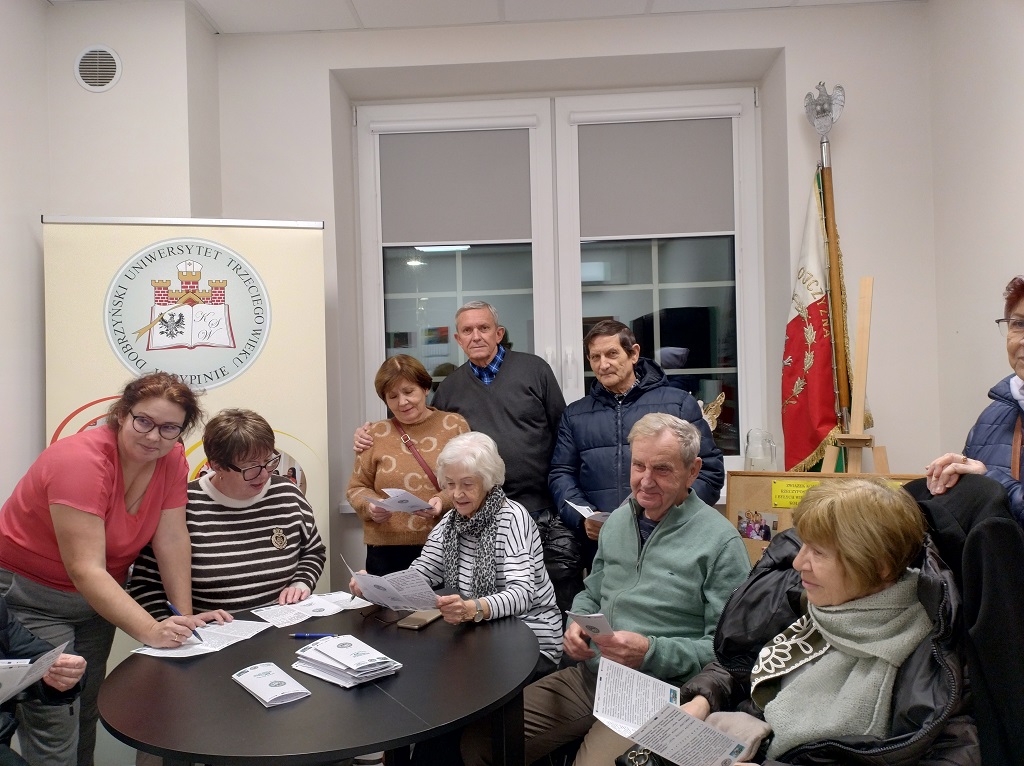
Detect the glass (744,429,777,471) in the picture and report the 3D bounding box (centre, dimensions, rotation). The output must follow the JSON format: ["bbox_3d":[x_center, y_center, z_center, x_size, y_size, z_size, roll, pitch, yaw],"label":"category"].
[{"bbox_3d":[1.041,0.316,3.100,0.135,0.240,0.115,-2,0,-6],"label":"glass"}]

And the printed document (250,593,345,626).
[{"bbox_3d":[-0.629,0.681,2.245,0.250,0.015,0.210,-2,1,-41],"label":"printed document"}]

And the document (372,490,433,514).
[{"bbox_3d":[-0.353,0.379,2.360,0.190,0.060,0.210,-26,-24,19],"label":"document"}]

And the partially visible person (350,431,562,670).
[{"bbox_3d":[-0.130,0.795,2.280,0.530,1.280,0.660,-1,1,38],"label":"partially visible person"}]

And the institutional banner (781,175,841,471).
[{"bbox_3d":[1.134,-0.211,2.760,0.250,1.160,0.160,-3,-4,17],"label":"institutional banner"}]

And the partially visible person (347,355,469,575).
[{"bbox_3d":[-0.346,0.656,2.470,0.430,1.500,0.380,-2,0,-5],"label":"partially visible person"}]

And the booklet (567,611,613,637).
[{"bbox_3d":[0.197,0.587,1.760,0.100,0.012,0.200,0,-39,17],"label":"booklet"}]

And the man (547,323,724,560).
[{"bbox_3d":[0.447,0.592,2.570,0.580,1.640,0.420,-1,1,20],"label":"man"}]

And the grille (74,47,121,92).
[{"bbox_3d":[-1.585,-1.201,2.828,0.183,0.183,0.020,-1,0,3],"label":"grille"}]

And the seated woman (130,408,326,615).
[{"bbox_3d":[-0.810,0.748,2.160,0.560,1.344,0.700,-2,0,-21],"label":"seated woman"}]

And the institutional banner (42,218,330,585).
[{"bbox_3d":[-1.210,0.412,2.765,0.995,2.030,0.080,-2,0,-10],"label":"institutional banner"}]

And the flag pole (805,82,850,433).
[{"bbox_3d":[1.245,0.119,2.750,0.150,2.500,0.070,-3,-4,12],"label":"flag pole"}]

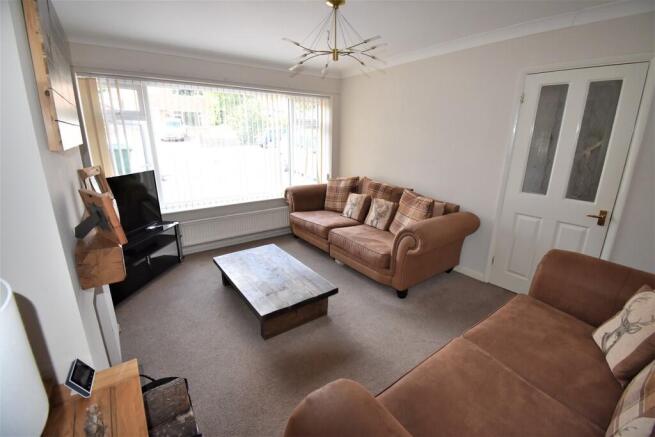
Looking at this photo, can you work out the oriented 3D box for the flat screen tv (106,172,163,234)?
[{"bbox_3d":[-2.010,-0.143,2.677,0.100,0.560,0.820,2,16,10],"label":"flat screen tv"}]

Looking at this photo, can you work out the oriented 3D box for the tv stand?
[{"bbox_3d":[-2.097,0.432,2.871,0.430,0.510,1.040,2,16,10],"label":"tv stand"}]

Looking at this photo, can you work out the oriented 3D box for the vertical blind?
[{"bbox_3d":[-1.168,-0.920,3.623,2.987,1.457,0.130,-11,19,-33],"label":"vertical blind"}]

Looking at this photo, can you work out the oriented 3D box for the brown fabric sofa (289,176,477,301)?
[{"bbox_3d":[0.488,0.035,3.502,0.950,0.880,2.410,-11,19,-33],"label":"brown fabric sofa"}]

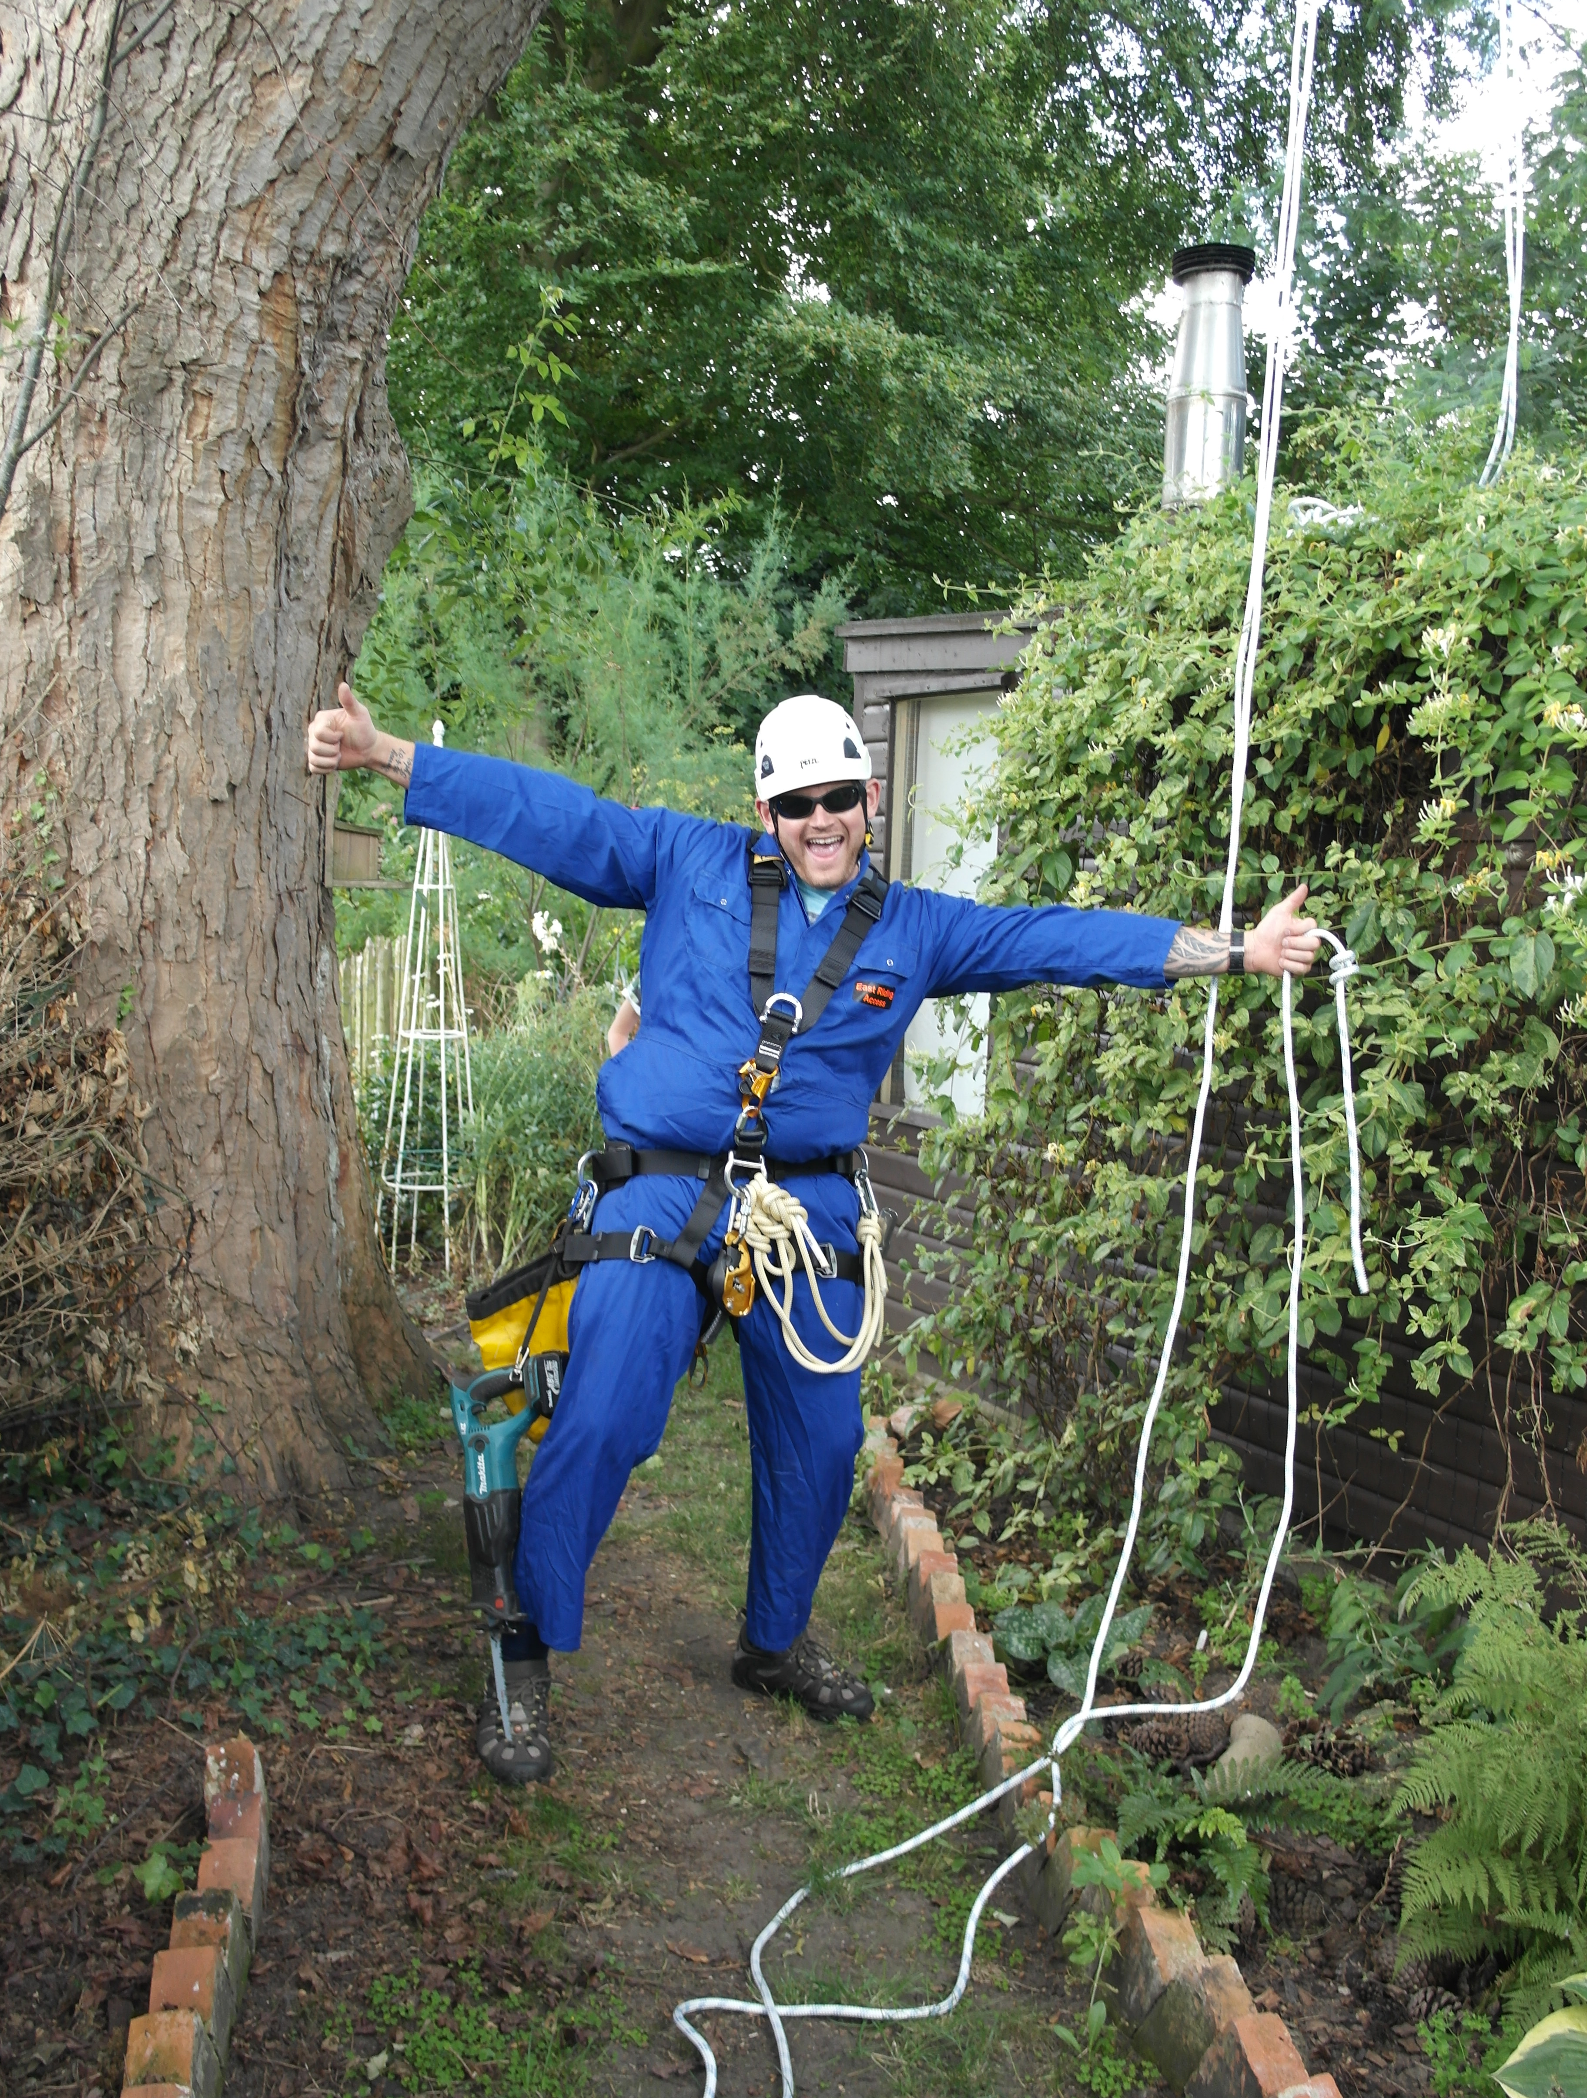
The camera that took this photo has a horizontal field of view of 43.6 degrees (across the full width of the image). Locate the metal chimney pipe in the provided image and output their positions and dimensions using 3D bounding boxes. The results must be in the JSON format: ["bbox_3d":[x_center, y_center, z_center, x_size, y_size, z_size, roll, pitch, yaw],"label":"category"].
[{"bbox_3d":[1.067,-1.705,5.100,0.210,0.740,0.210,2,5,0],"label":"metal chimney pipe"}]

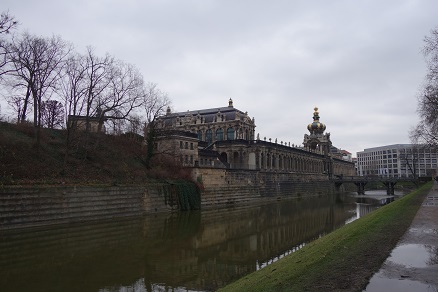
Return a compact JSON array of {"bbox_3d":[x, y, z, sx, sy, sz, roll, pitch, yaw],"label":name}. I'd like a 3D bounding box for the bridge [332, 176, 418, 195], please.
[{"bbox_3d":[45.242,11.547,98.849,23.368,5.200,4.800,-3,-6,31],"label":"bridge"}]

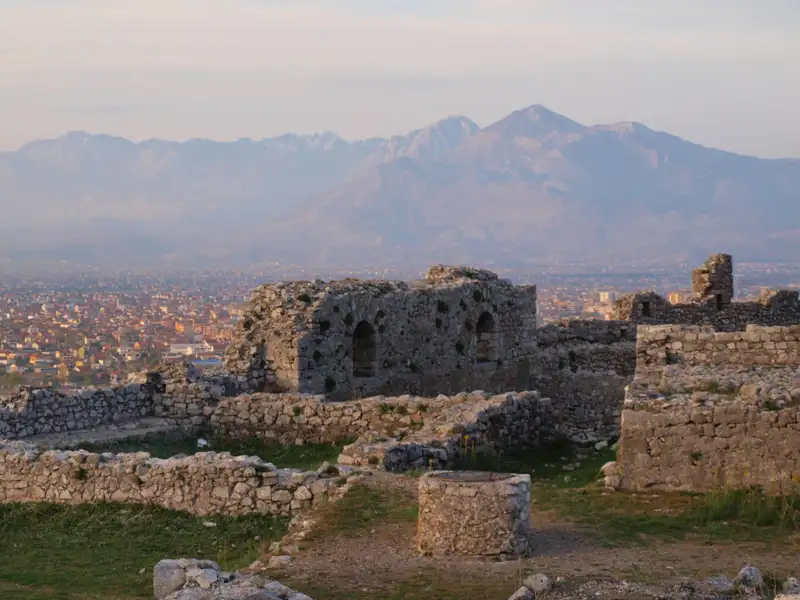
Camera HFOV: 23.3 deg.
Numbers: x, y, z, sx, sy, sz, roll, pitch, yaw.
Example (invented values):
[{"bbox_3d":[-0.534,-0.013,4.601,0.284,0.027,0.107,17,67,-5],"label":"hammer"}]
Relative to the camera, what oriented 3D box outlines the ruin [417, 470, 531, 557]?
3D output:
[{"bbox_3d":[0.972,2.800,25.600,1.480,0.960,1.480,0,2,0],"label":"ruin"}]

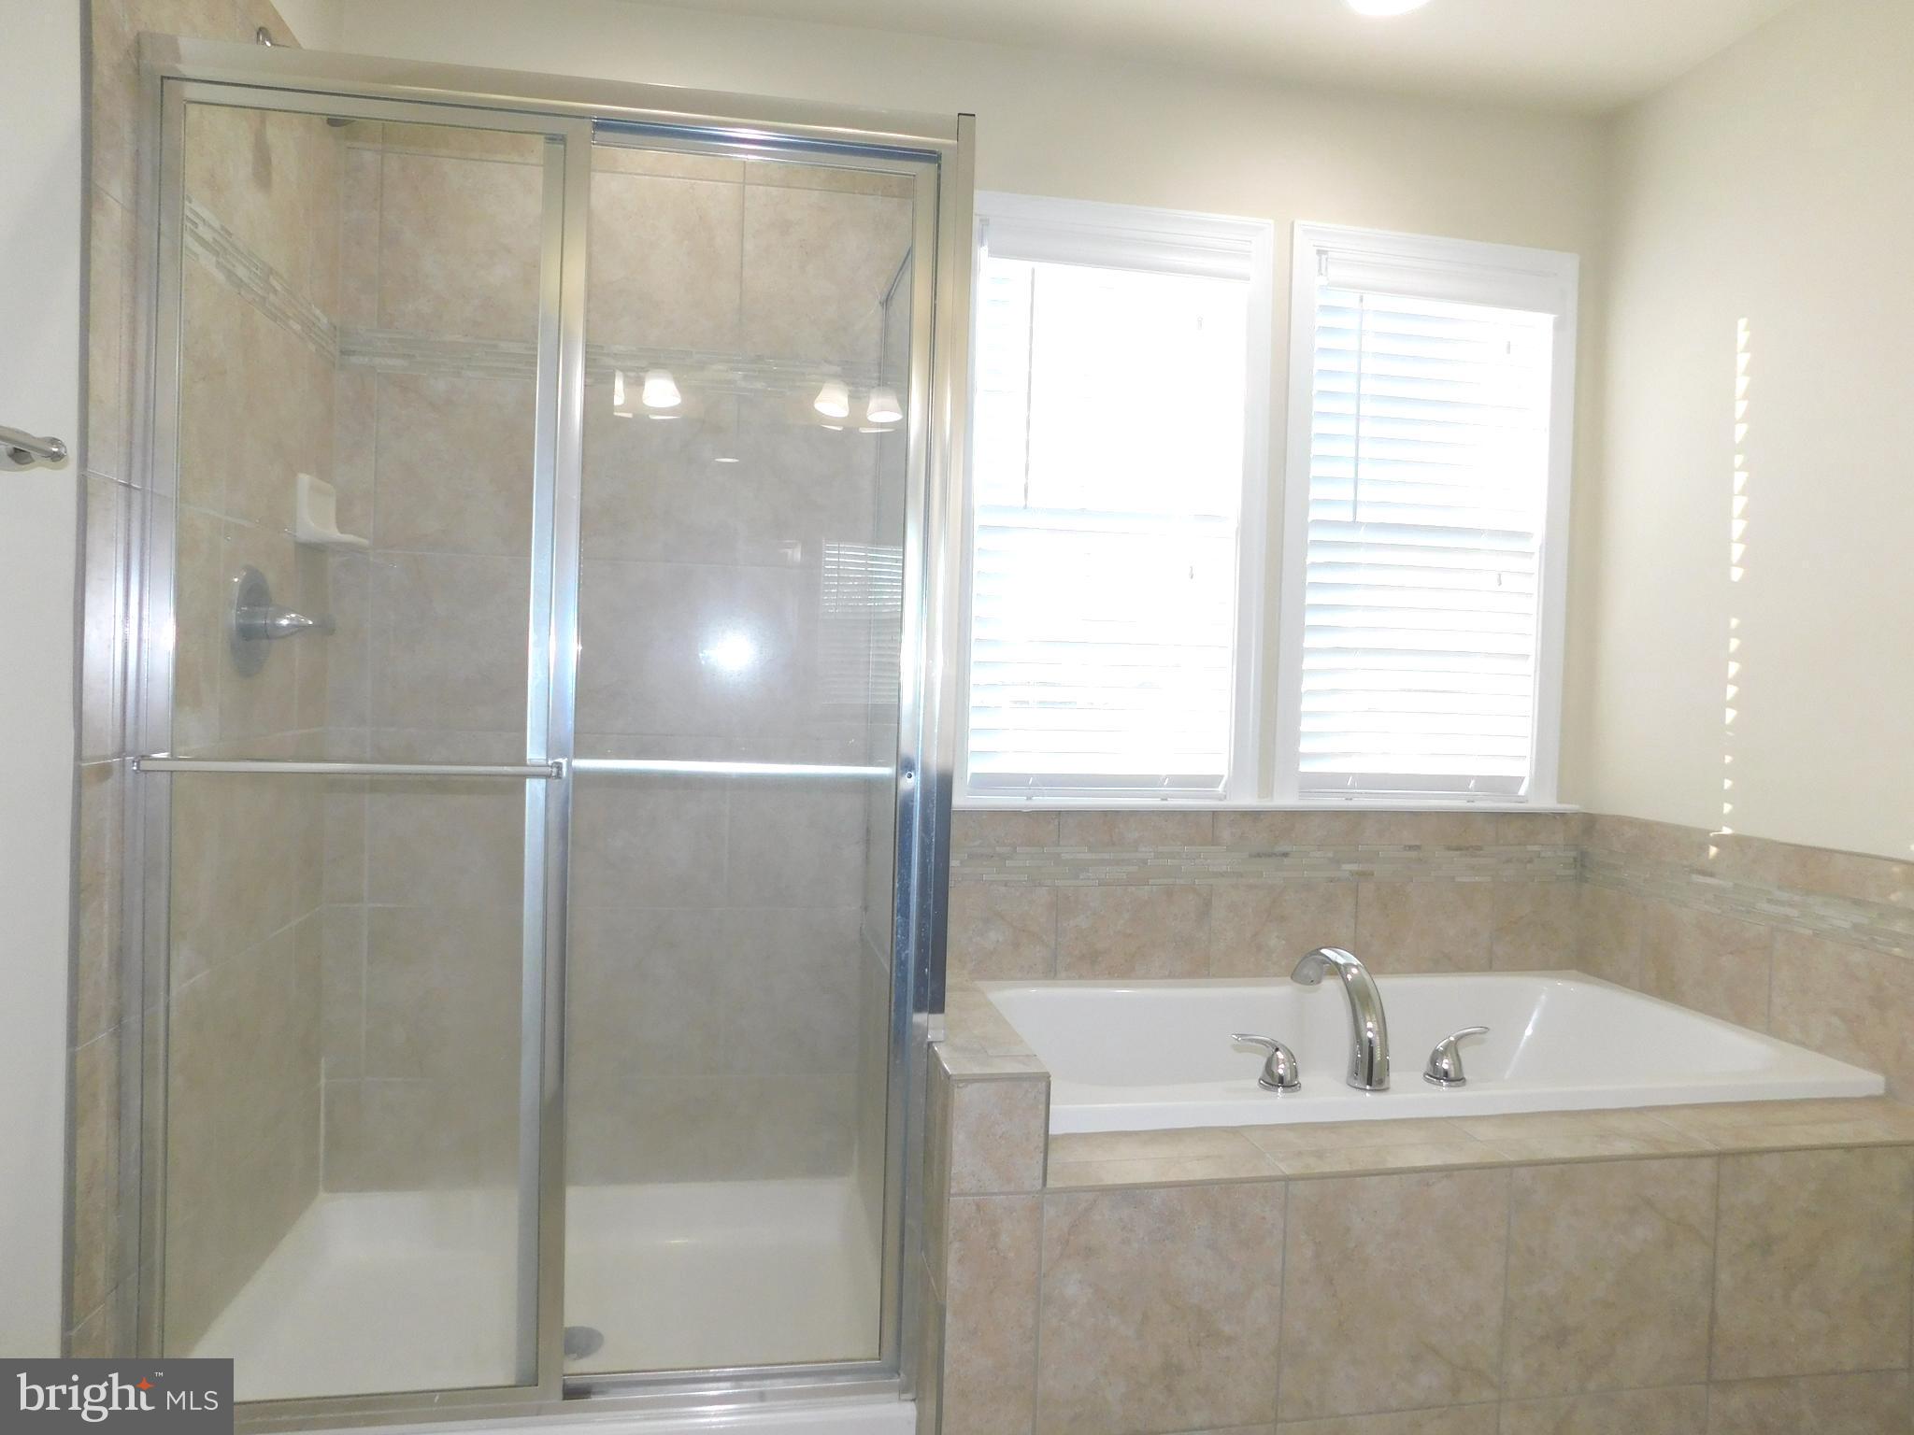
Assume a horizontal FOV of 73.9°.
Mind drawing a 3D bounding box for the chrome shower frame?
[{"bbox_3d":[-0.530,0.053,1.727,1.065,1.805,0.080,1,1,-10],"label":"chrome shower frame"}]

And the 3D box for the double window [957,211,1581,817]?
[{"bbox_3d":[0.680,-0.430,2.756,1.403,1.251,0.100,1,1,-10],"label":"double window"}]

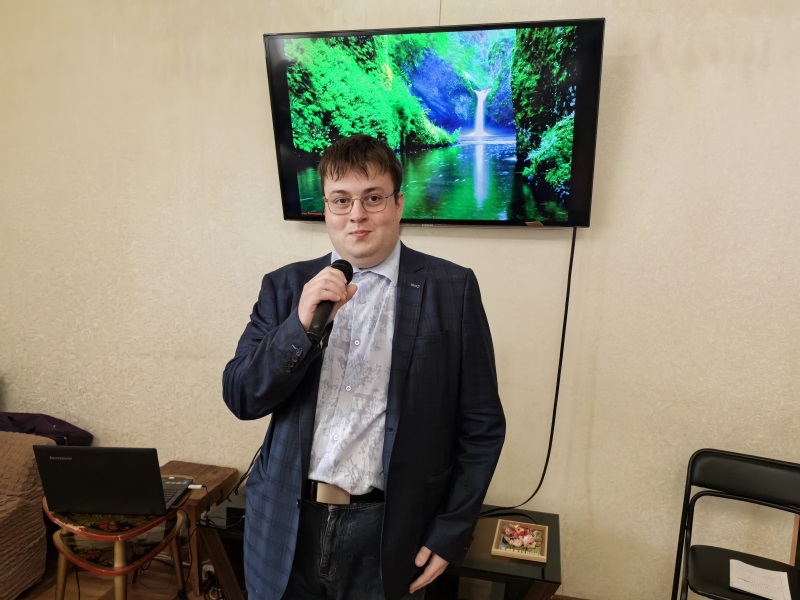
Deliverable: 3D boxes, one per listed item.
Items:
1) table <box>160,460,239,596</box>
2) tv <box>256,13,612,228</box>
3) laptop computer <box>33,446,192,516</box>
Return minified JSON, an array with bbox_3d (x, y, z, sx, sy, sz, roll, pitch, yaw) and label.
[{"bbox_3d":[-0.894,0.940,2.596,0.338,0.405,0.300,3,8,13],"label":"table"},{"bbox_3d":[0.098,-0.594,2.180,1.130,0.656,0.060,3,23,13],"label":"tv"},{"bbox_3d":[-0.949,0.565,2.116,0.384,0.263,0.319,1,8,1],"label":"laptop computer"}]

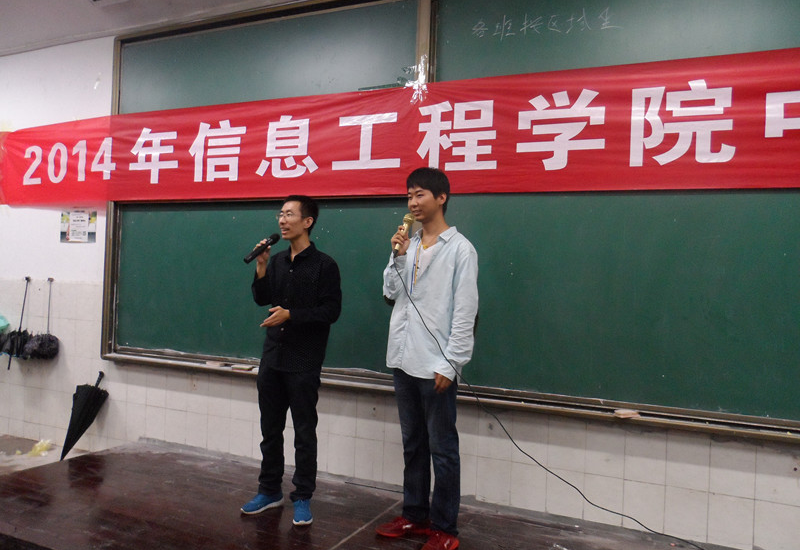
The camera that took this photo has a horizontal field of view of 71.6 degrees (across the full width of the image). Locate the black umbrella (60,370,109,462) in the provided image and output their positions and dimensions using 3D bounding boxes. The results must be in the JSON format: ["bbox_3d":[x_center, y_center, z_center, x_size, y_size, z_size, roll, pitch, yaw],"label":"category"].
[{"bbox_3d":[-2.417,1.079,4.244,0.200,0.710,0.170,18,-9,22],"label":"black umbrella"}]

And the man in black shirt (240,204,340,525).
[{"bbox_3d":[-0.565,0.421,2.933,0.510,1.675,0.460,2,0,28],"label":"man in black shirt"}]

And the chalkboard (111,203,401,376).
[{"bbox_3d":[-1.069,0.030,3.784,2.480,1.131,0.050,2,0,22],"label":"chalkboard"}]

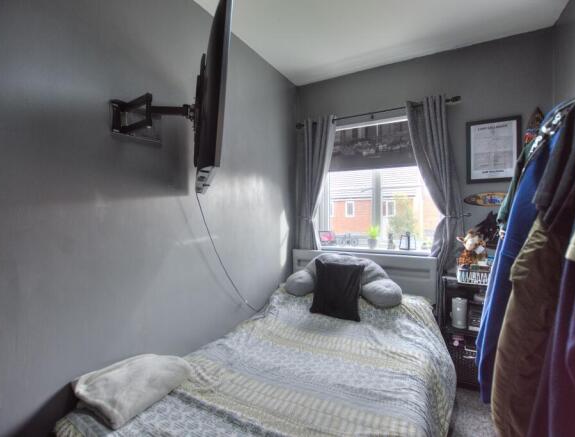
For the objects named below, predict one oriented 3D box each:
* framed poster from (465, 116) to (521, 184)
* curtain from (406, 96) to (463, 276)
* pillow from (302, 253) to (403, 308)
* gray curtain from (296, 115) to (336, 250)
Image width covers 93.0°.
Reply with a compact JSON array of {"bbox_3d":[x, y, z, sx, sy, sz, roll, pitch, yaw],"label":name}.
[{"bbox_3d":[1.506,-0.499,1.998,0.323,0.450,0.025,0,0,27],"label":"framed poster"},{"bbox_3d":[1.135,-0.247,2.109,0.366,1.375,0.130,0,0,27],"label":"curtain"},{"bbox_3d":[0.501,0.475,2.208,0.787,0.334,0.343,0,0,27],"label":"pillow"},{"bbox_3d":[0.267,-0.267,2.561,0.400,1.335,0.130,0,0,27],"label":"gray curtain"}]

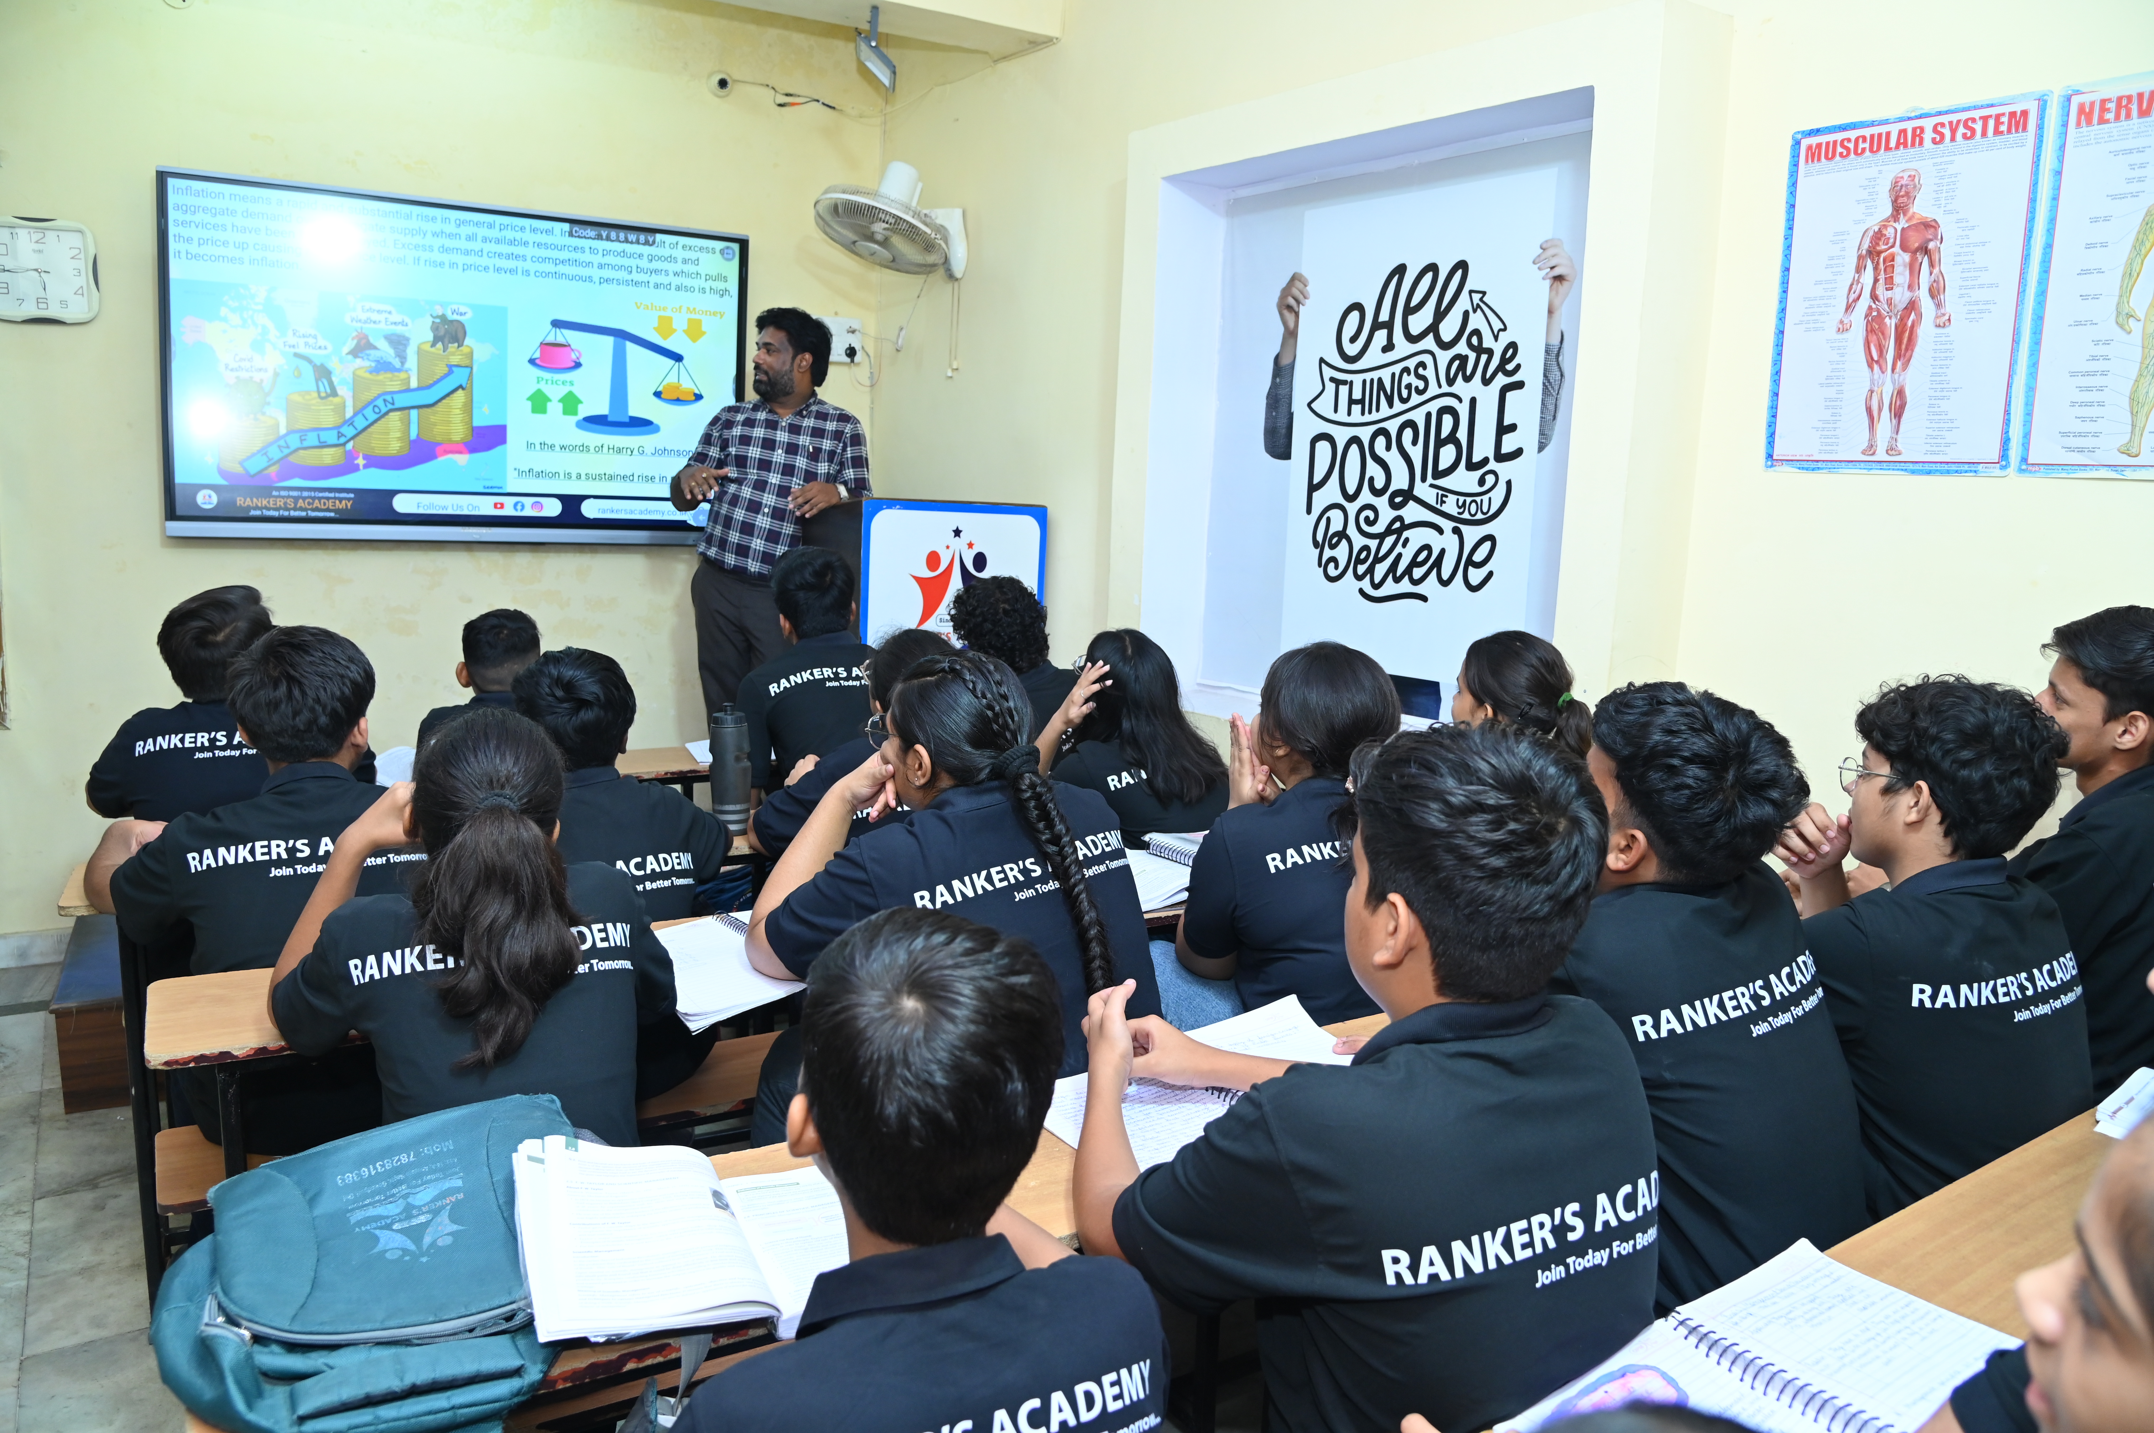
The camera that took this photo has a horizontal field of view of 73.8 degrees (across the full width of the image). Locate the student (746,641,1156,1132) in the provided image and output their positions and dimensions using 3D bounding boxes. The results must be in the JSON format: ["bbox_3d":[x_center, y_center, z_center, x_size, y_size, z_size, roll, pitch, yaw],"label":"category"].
[{"bbox_3d":[-0.187,0.488,1.992,0.520,1.176,0.730,-2,7,-38],"label":"student"}]

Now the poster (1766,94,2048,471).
[{"bbox_3d":[1.374,-0.703,2.360,0.010,0.600,0.425,-4,11,-37],"label":"poster"}]

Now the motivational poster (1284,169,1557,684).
[{"bbox_3d":[0.733,-0.602,3.150,0.010,1.110,0.700,-4,11,-37],"label":"motivational poster"}]

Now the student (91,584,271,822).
[{"bbox_3d":[-1.596,0.342,2.647,0.500,1.210,0.700,-3,10,-34],"label":"student"}]

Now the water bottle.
[{"bbox_3d":[-0.637,0.101,2.632,0.078,0.246,0.078,-3,10,-34],"label":"water bottle"}]

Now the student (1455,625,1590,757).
[{"bbox_3d":[0.633,0.477,2.534,0.450,1.180,0.680,-4,11,-37],"label":"student"}]

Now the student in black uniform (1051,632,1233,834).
[{"bbox_3d":[0.061,0.412,2.838,0.480,1.180,0.710,-2,7,-38],"label":"student in black uniform"}]

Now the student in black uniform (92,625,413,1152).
[{"bbox_3d":[-1.183,0.433,2.173,0.520,1.210,0.700,-3,10,-34],"label":"student in black uniform"}]

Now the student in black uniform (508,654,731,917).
[{"bbox_3d":[-0.779,0.455,2.265,0.480,1.139,0.710,-2,7,-35],"label":"student in black uniform"}]

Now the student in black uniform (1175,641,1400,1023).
[{"bbox_3d":[0.279,0.471,2.280,0.480,1.192,0.710,-2,7,-38],"label":"student in black uniform"}]

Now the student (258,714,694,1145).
[{"bbox_3d":[-0.726,0.530,1.709,0.500,1.105,0.710,-2,7,-36],"label":"student"}]

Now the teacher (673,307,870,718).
[{"bbox_3d":[-0.851,-0.249,3.969,0.540,1.733,0.380,2,6,-4],"label":"teacher"}]

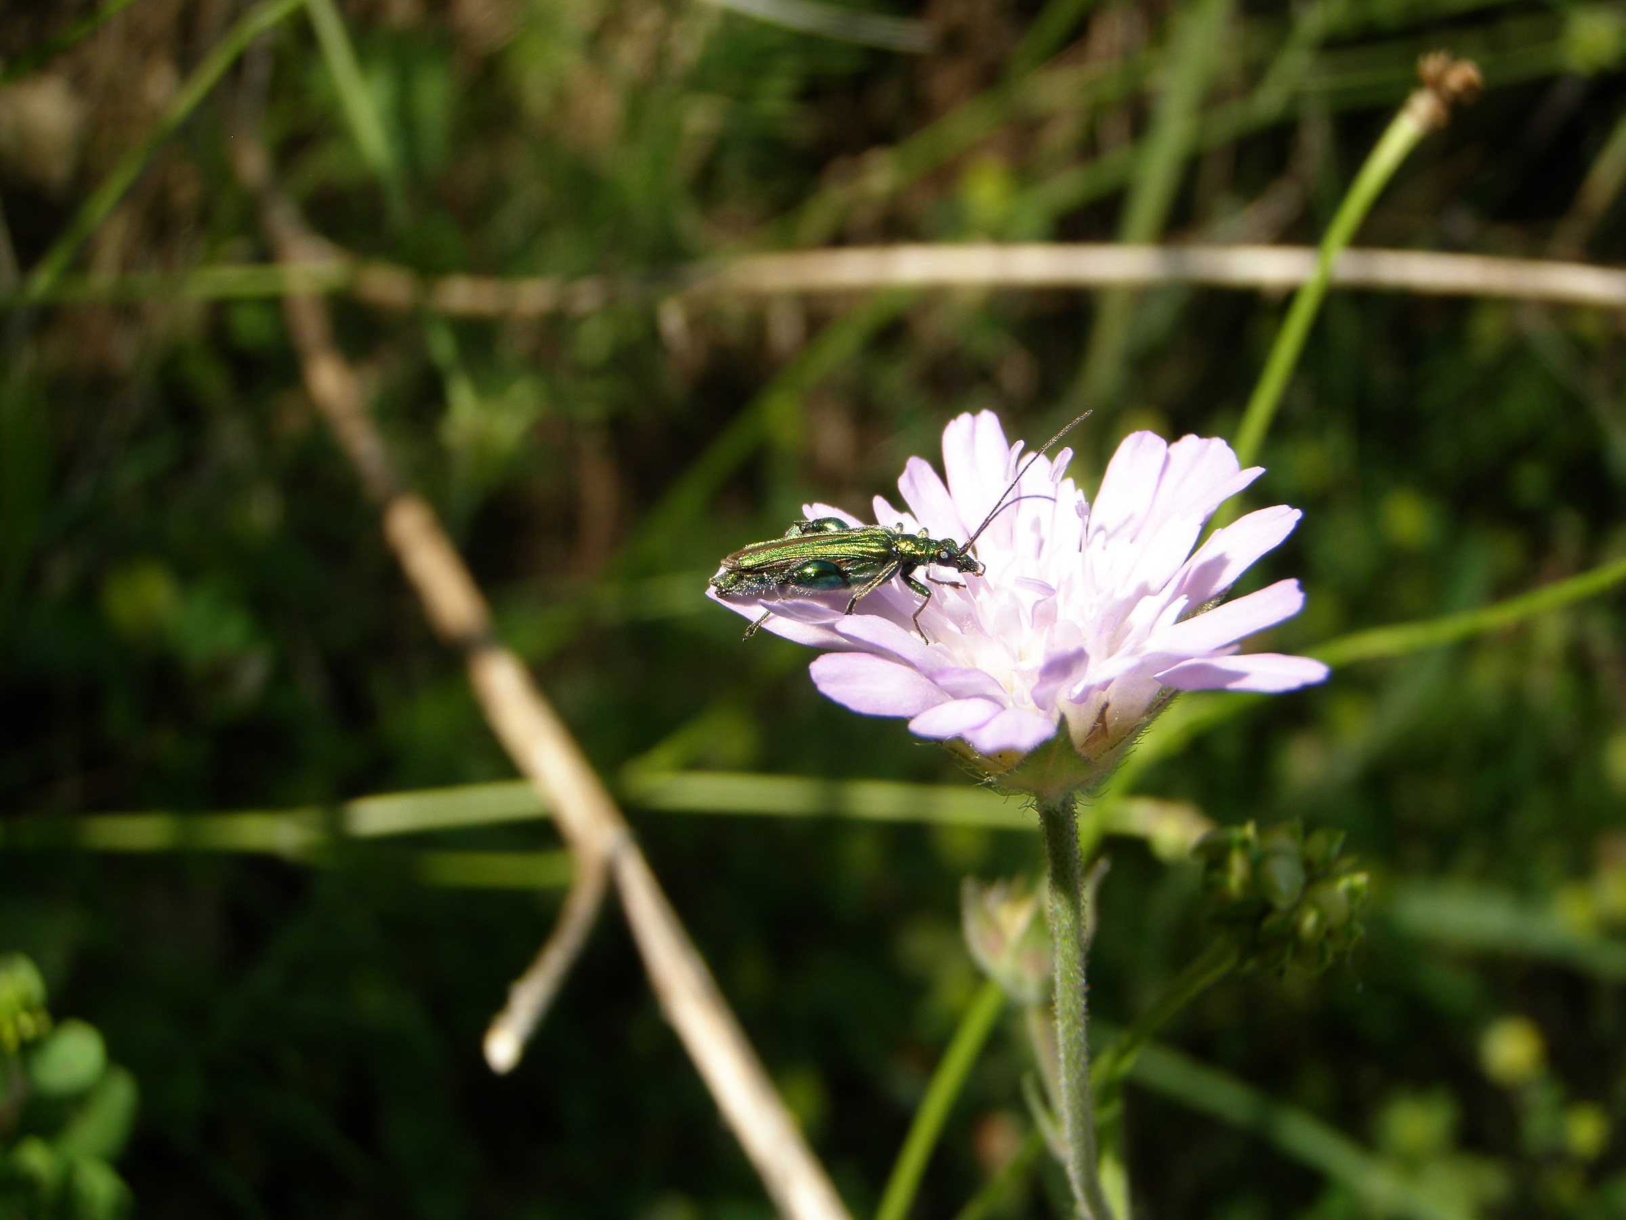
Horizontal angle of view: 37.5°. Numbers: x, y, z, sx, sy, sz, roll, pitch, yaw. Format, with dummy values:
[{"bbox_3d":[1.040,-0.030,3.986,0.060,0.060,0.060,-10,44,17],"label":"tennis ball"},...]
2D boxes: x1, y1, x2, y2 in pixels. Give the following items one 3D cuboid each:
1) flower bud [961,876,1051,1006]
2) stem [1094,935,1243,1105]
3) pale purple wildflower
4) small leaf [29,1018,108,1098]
[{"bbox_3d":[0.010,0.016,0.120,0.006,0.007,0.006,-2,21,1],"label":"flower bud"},{"bbox_3d":[0.018,0.021,0.124,0.001,0.011,0.001,43,6,0],"label":"stem"},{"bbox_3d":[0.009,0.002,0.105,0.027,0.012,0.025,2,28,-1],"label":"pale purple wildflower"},{"bbox_3d":[-0.046,0.028,0.148,0.005,0.005,0.002,18,0,0],"label":"small leaf"}]

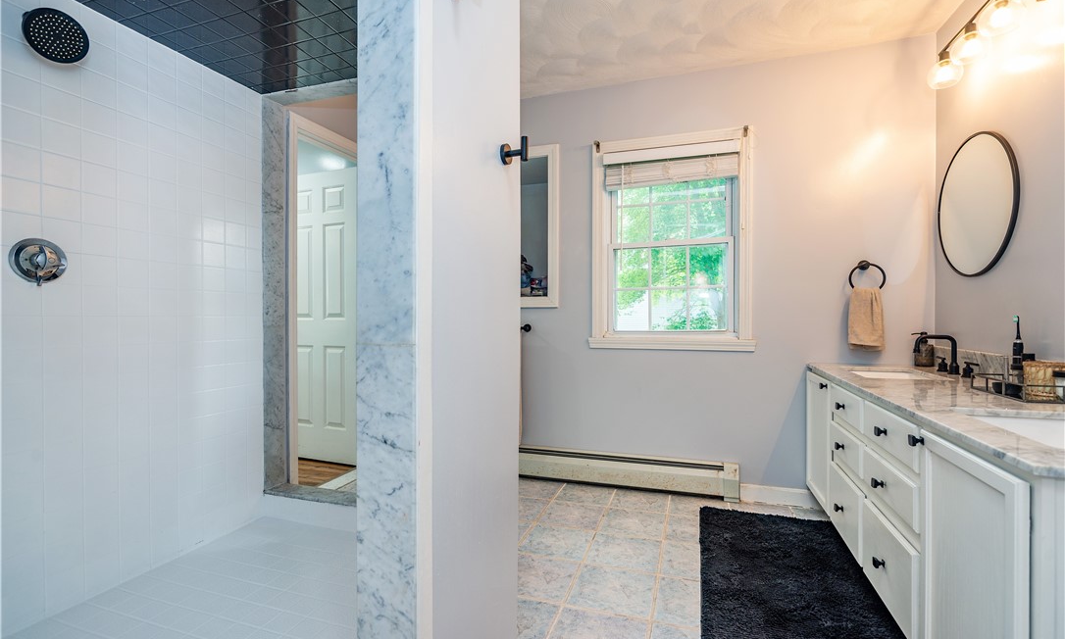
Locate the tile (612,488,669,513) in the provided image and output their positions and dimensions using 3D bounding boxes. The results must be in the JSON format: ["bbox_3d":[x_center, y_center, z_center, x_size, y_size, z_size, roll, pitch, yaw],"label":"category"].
[{"bbox_3d":[0.602,1.017,2.646,0.300,0.010,0.300,0,0,19],"label":"tile"}]

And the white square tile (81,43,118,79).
[{"bbox_3d":[-1.594,-0.959,1.739,0.008,0.110,0.109,0,0,19],"label":"white square tile"}]

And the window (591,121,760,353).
[{"bbox_3d":[0.796,-0.446,2.782,0.925,1.240,0.110,0,0,19],"label":"window"}]

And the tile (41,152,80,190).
[{"bbox_3d":[-1.615,-0.508,1.623,0.008,0.108,0.108,0,0,19],"label":"tile"}]

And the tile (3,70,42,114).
[{"bbox_3d":[-1.665,-0.737,1.534,0.008,0.110,0.109,0,0,19],"label":"tile"}]

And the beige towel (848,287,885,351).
[{"bbox_3d":[1.709,0.001,2.420,0.162,0.325,0.055,0,0,19],"label":"beige towel"}]

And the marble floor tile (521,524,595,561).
[{"bbox_3d":[0.115,1.018,2.168,0.298,0.010,0.298,0,0,19],"label":"marble floor tile"}]

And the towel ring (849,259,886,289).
[{"bbox_3d":[1.716,-0.217,2.433,0.160,0.168,0.068,0,0,19],"label":"towel ring"}]

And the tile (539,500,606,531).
[{"bbox_3d":[0.212,1.016,2.457,0.298,0.010,0.298,0,0,19],"label":"tile"}]

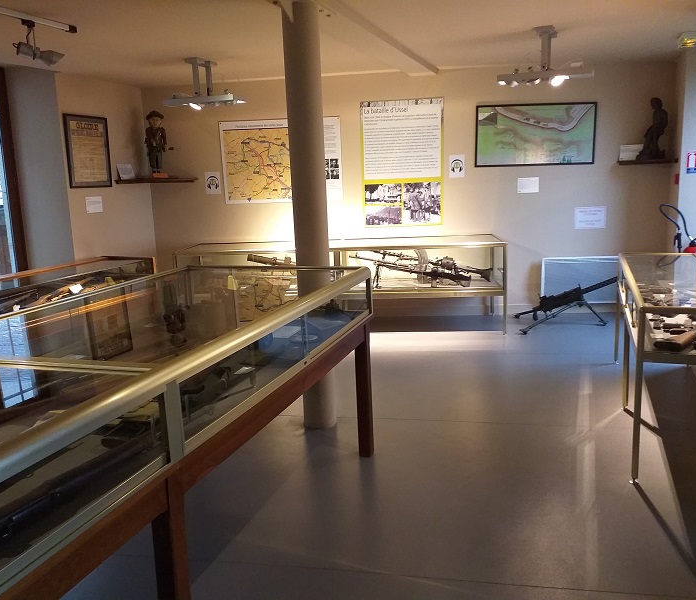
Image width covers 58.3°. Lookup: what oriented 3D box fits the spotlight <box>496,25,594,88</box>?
[{"bbox_3d":[1.490,-1.814,4.737,0.700,0.420,0.320,2,10,21],"label":"spotlight"}]

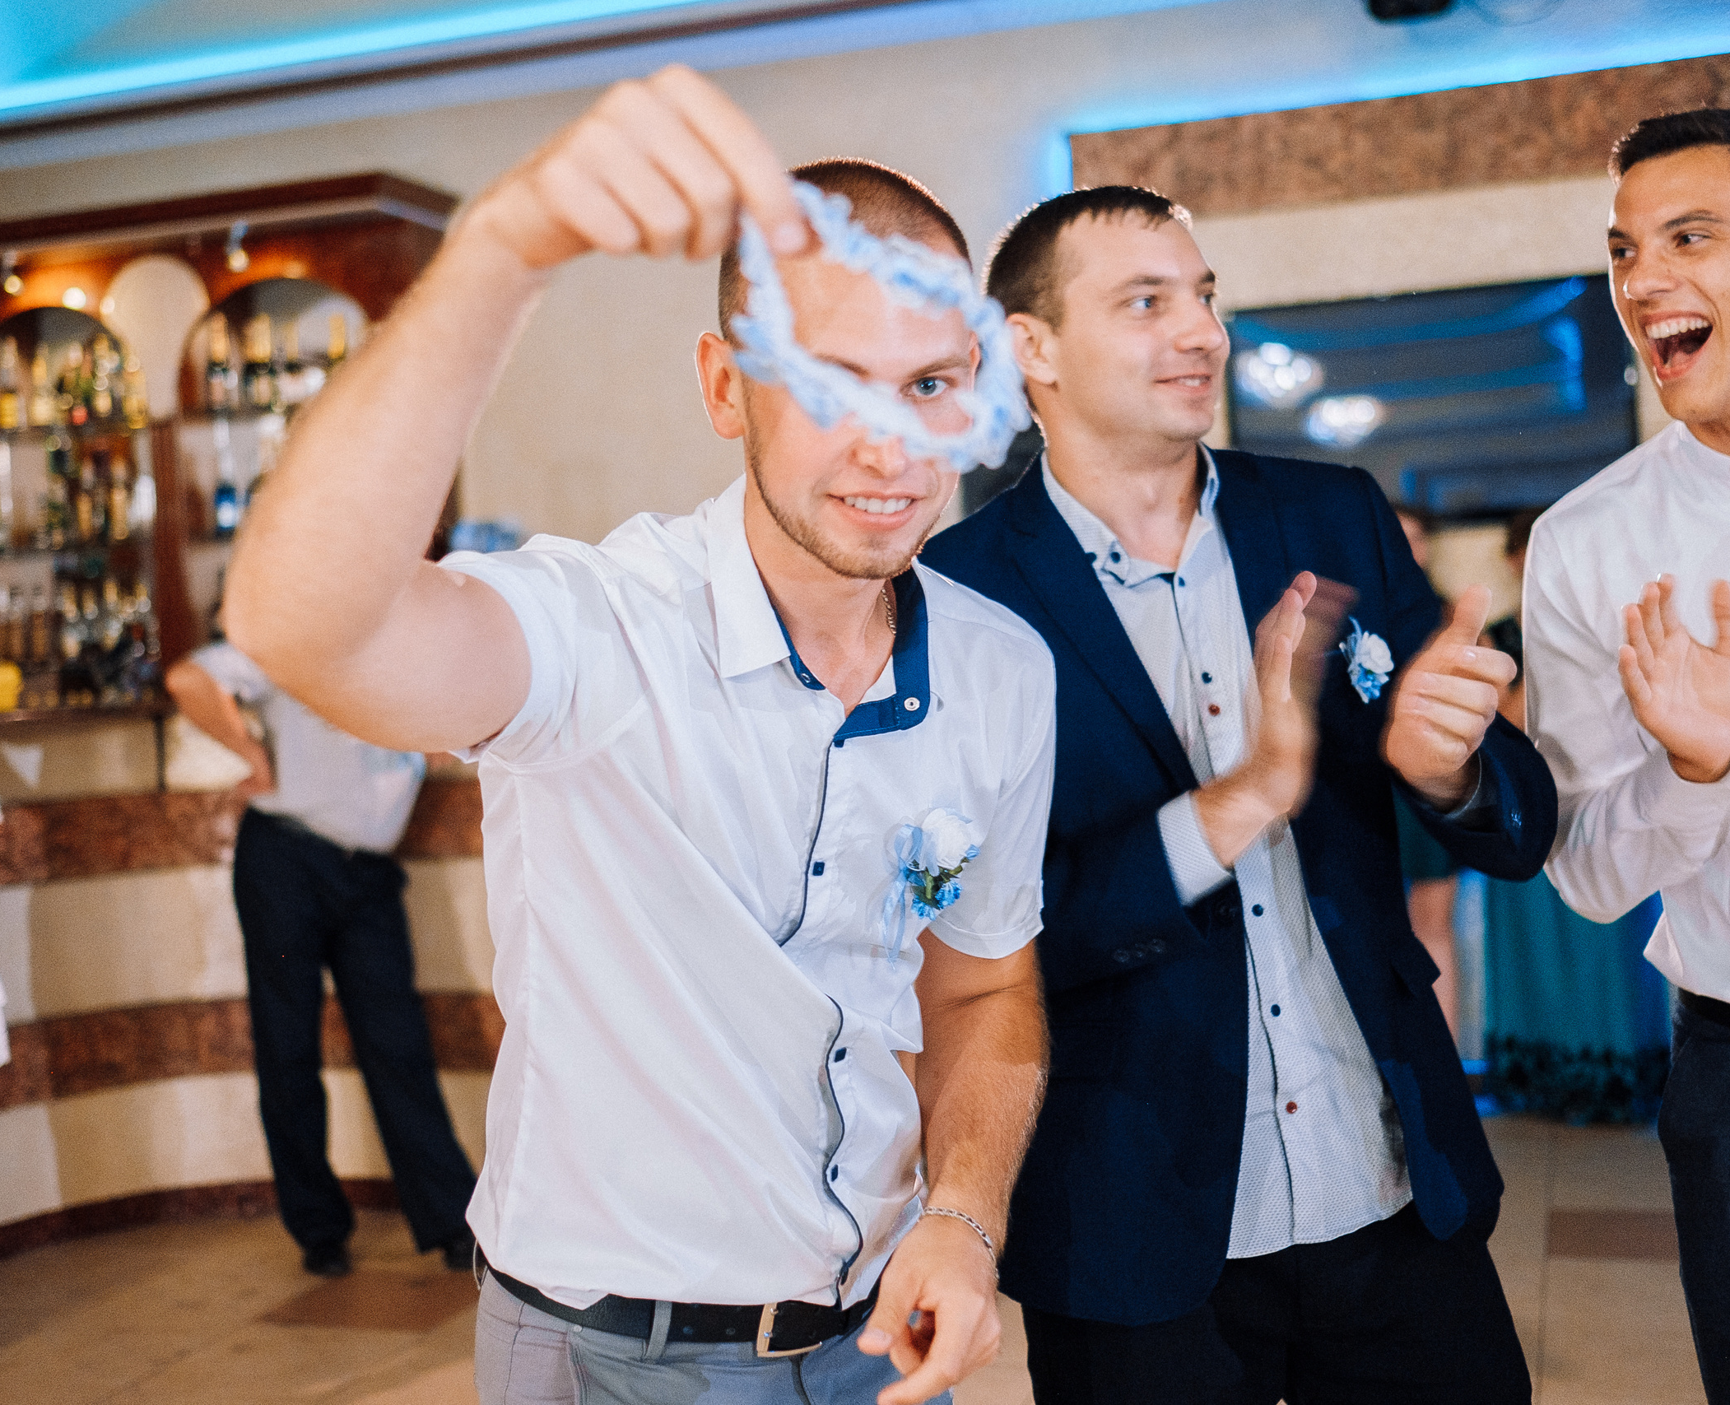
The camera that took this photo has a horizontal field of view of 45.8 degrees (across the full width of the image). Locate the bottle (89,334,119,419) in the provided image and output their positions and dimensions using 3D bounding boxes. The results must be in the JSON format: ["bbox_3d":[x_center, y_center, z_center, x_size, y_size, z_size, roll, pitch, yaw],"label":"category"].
[{"bbox_3d":[-2.683,-1.145,7.218,0.089,0.294,0.089,-2,0,19],"label":"bottle"}]

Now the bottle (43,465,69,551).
[{"bbox_3d":[-2.706,-0.649,6.850,0.078,0.286,0.078,-2,0,16],"label":"bottle"}]

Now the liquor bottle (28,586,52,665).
[{"bbox_3d":[-2.761,-0.259,6.850,0.078,0.275,0.078,-2,0,16],"label":"liquor bottle"}]

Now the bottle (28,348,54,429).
[{"bbox_3d":[-2.755,-1.051,6.850,0.080,0.264,0.080,-2,0,16],"label":"bottle"}]

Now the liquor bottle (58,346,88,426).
[{"bbox_3d":[-2.803,-1.122,7.258,0.090,0.295,0.090,-2,0,19],"label":"liquor bottle"}]

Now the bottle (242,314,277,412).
[{"bbox_3d":[-1.982,-1.108,6.700,0.095,0.312,0.095,-2,0,16],"label":"bottle"}]

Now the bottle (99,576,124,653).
[{"bbox_3d":[-2.655,-0.310,7.222,0.082,0.265,0.082,-2,0,19],"label":"bottle"}]

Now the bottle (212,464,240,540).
[{"bbox_3d":[-2.089,-0.654,6.700,0.080,0.242,0.080,-2,0,16],"label":"bottle"}]

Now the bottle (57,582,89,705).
[{"bbox_3d":[-2.554,-0.191,6.600,0.095,0.392,0.095,-2,0,16],"label":"bottle"}]

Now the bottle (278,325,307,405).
[{"bbox_3d":[-1.950,-1.147,6.970,0.084,0.282,0.084,-2,0,19],"label":"bottle"}]

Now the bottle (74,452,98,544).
[{"bbox_3d":[-2.756,-0.725,7.249,0.079,0.313,0.079,-2,0,19],"label":"bottle"}]

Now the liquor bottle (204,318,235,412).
[{"bbox_3d":[-2.113,-1.103,6.700,0.085,0.301,0.085,-2,0,16],"label":"liquor bottle"}]

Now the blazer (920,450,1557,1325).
[{"bbox_3d":[0.323,0.163,1.790,0.570,0.760,0.400,-5,0,-5],"label":"blazer"}]

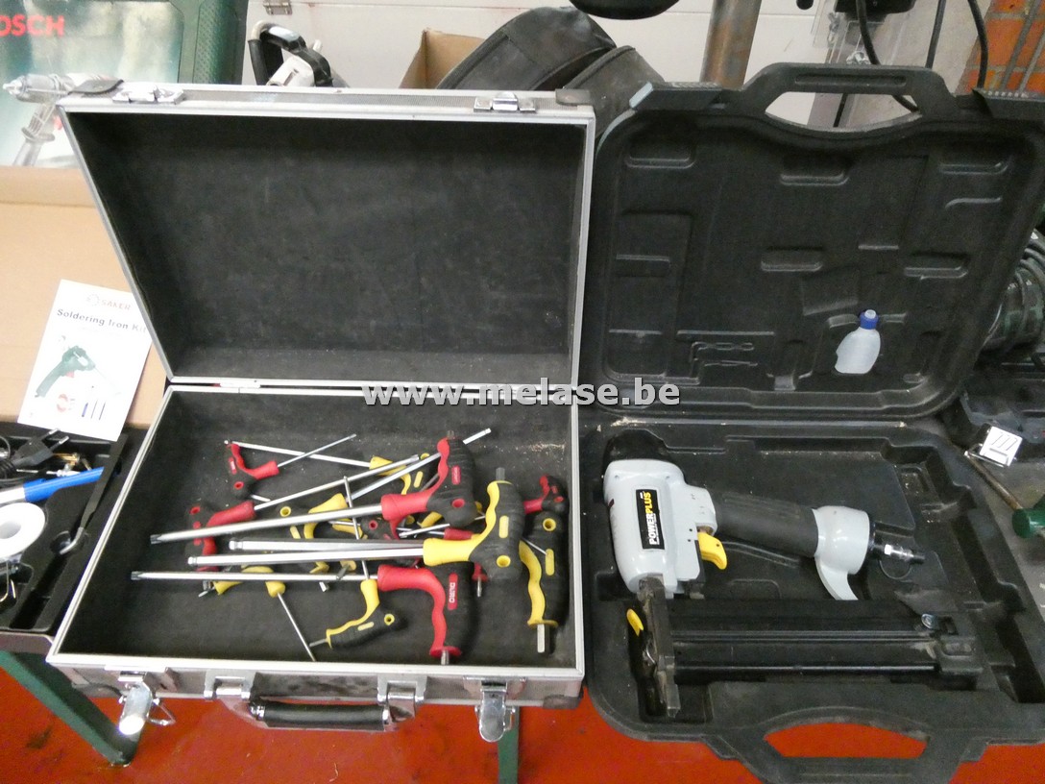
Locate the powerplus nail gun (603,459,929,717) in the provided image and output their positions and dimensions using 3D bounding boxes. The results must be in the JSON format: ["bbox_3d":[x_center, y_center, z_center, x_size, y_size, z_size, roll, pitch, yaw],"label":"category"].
[{"bbox_3d":[0.230,0.167,0.657,0.297,0.061,0.247,1,48,1],"label":"powerplus nail gun"}]

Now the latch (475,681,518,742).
[{"bbox_3d":[-0.023,0.258,0.583,0.032,0.034,0.036,1,48,1],"label":"latch"}]

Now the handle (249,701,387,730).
[{"bbox_3d":[-0.170,0.272,0.610,0.117,0.021,0.020,1,48,1],"label":"handle"}]

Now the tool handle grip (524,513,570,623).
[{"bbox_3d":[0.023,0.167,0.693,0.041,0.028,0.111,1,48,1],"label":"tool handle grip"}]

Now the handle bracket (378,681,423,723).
[{"bbox_3d":[-0.102,0.259,0.604,0.036,0.054,0.019,1,48,1],"label":"handle bracket"}]

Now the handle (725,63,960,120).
[{"bbox_3d":[0.257,-0.246,0.592,0.182,0.039,0.024,1,36,1],"label":"handle"}]

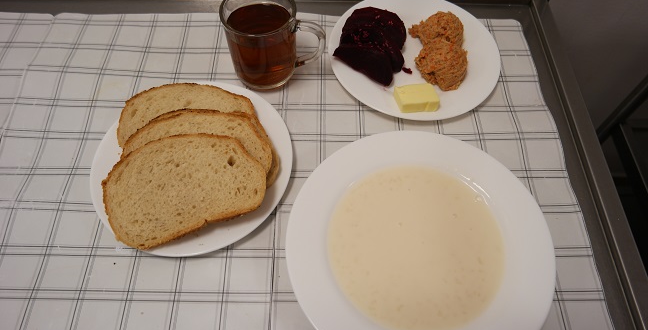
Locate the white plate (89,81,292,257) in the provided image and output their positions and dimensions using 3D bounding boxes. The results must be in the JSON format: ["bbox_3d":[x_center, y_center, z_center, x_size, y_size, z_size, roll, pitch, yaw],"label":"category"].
[{"bbox_3d":[-0.125,-0.002,0.421,0.191,0.019,0.191,0,61,-1],"label":"white plate"}]

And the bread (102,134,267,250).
[{"bbox_3d":[-0.124,0.016,0.389,0.139,0.014,0.093,-19,76,-7],"label":"bread"}]

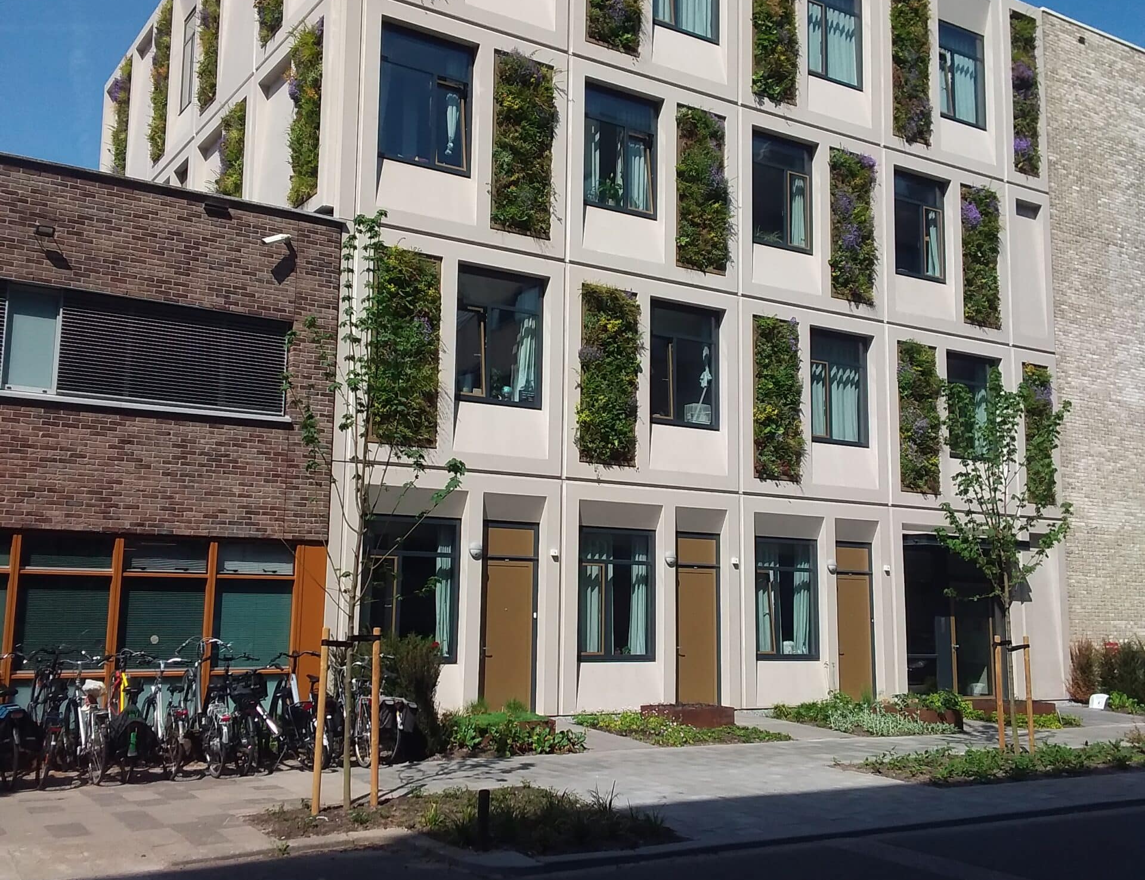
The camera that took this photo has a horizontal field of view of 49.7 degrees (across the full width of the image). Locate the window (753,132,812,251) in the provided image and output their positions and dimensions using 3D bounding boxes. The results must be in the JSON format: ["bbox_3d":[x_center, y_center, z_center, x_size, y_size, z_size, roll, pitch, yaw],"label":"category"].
[{"bbox_3d":[3.854,-4.515,22.674,1.447,2.088,0.150,6,-9,-32],"label":"window"}]

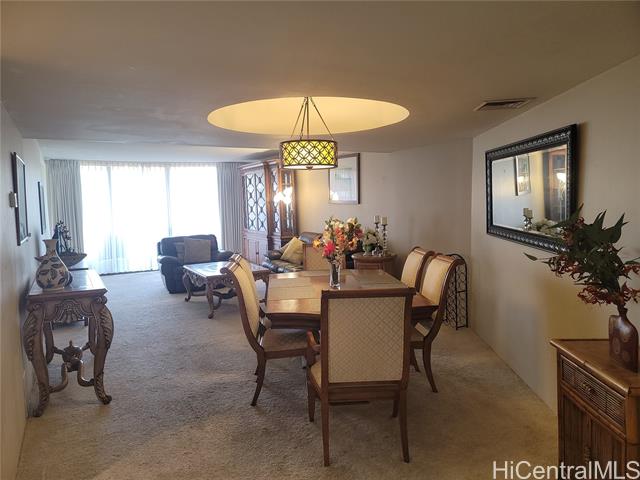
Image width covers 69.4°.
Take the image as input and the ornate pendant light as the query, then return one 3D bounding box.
[{"bbox_3d":[-0.103,-0.934,4.057,0.498,0.654,0.498,-1,5,-6],"label":"ornate pendant light"}]

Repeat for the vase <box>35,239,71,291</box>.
[{"bbox_3d":[-2.124,0.196,3.687,0.270,0.402,0.270,-1,5,-6],"label":"vase"}]

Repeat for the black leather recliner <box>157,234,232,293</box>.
[{"bbox_3d":[-2.232,0.390,8.291,1.280,0.900,0.900,-4,5,-30],"label":"black leather recliner"}]

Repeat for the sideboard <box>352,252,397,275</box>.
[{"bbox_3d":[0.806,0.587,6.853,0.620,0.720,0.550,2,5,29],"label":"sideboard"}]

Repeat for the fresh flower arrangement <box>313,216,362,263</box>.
[{"bbox_3d":[0.144,0.004,3.800,0.380,0.380,0.360,-1,5,-5],"label":"fresh flower arrangement"}]

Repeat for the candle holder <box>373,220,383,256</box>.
[{"bbox_3d":[0.861,-0.044,6.921,0.115,0.526,0.115,-1,5,-6],"label":"candle holder"}]

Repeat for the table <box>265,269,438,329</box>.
[{"bbox_3d":[0.158,0.771,3.878,1.160,0.760,1.650,-1,5,-5],"label":"table"}]

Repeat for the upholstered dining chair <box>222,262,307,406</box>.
[{"bbox_3d":[-0.367,0.675,3.555,0.700,1.020,0.500,-1,5,-5],"label":"upholstered dining chair"}]

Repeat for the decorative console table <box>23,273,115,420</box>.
[{"bbox_3d":[-2.075,0.770,3.818,0.520,0.850,1.200,-4,5,-30],"label":"decorative console table"}]

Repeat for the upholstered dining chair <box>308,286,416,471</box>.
[{"bbox_3d":[0.246,0.727,2.709,0.590,1.030,0.720,-1,5,-4],"label":"upholstered dining chair"}]

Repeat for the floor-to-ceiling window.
[{"bbox_3d":[-3.716,-0.516,10.425,3.000,2.400,0.140,-4,5,-30],"label":"floor-to-ceiling window"}]

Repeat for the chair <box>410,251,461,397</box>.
[{"bbox_3d":[0.737,0.678,3.835,0.720,1.040,0.510,-1,5,-6],"label":"chair"}]

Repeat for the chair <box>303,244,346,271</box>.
[{"bbox_3d":[0.070,0.572,4.746,0.570,1.020,0.700,-1,5,-5],"label":"chair"}]

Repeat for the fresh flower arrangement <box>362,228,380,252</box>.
[{"bbox_3d":[0.730,0.014,6.550,0.260,0.330,0.250,-1,5,-5],"label":"fresh flower arrangement"}]

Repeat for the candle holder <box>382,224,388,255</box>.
[{"bbox_3d":[0.951,-0.019,6.742,0.100,0.503,0.100,-1,5,-6],"label":"candle holder"}]

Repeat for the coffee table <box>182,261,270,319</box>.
[{"bbox_3d":[-1.401,0.691,6.790,0.920,0.510,1.400,-4,5,-30],"label":"coffee table"}]

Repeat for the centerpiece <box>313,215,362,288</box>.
[{"bbox_3d":[0.166,0.103,4.143,0.430,0.626,0.380,-1,5,-6],"label":"centerpiece"}]

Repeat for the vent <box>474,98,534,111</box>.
[{"bbox_3d":[1.390,-1.028,3.508,0.370,0.030,0.410,0,5,3],"label":"vent"}]

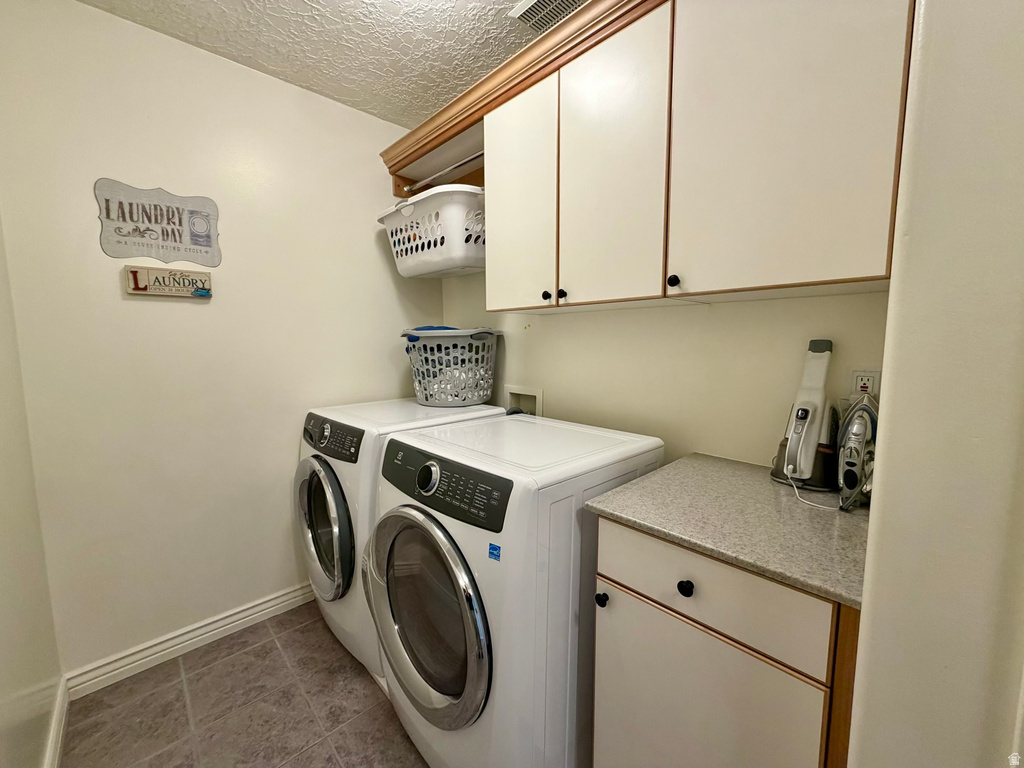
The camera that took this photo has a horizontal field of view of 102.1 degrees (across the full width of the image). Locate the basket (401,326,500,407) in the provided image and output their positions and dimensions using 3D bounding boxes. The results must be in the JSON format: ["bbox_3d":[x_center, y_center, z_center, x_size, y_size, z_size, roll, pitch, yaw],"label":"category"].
[{"bbox_3d":[-0.291,-0.085,2.031,0.450,0.360,0.500,-6,8,-42],"label":"basket"}]

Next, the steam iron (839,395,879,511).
[{"bbox_3d":[0.798,0.154,0.951,0.130,0.252,0.105,-6,8,-42],"label":"steam iron"}]

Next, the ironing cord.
[{"bbox_3d":[0.719,0.247,0.993,0.115,0.055,0.125,-6,8,-42],"label":"ironing cord"}]

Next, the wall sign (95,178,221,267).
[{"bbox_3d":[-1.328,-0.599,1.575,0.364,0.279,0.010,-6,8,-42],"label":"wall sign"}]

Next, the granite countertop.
[{"bbox_3d":[0.573,0.291,0.999,0.620,0.030,0.515,-6,8,-42],"label":"granite countertop"}]

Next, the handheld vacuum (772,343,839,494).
[{"bbox_3d":[0.789,0.072,1.100,0.120,0.380,0.145,-4,7,-31],"label":"handheld vacuum"}]

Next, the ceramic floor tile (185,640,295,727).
[{"bbox_3d":[-1.046,1.137,1.595,0.312,0.010,0.312,-6,8,-42],"label":"ceramic floor tile"}]

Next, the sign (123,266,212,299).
[{"bbox_3d":[-1.316,-0.390,1.600,0.253,0.100,0.018,-6,8,-42],"label":"sign"}]

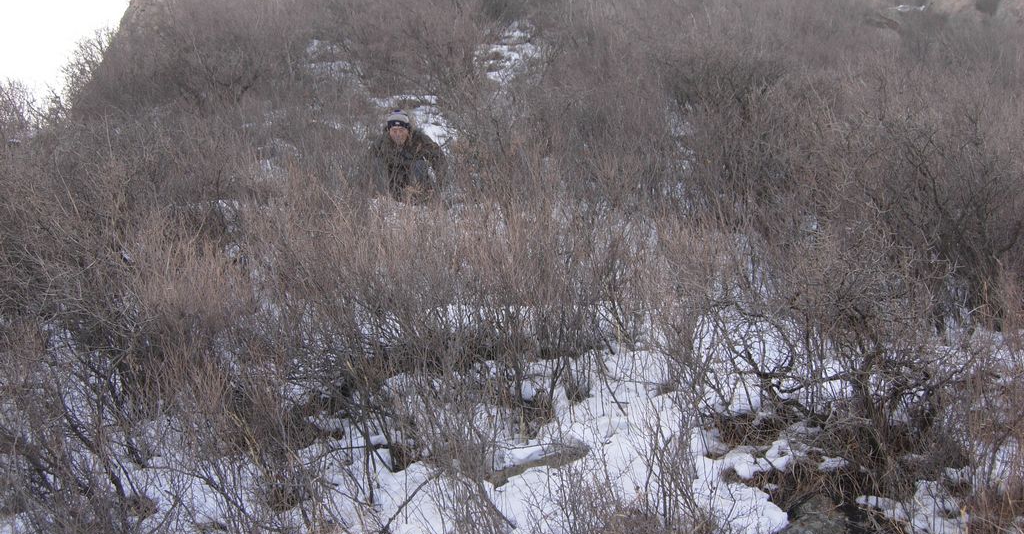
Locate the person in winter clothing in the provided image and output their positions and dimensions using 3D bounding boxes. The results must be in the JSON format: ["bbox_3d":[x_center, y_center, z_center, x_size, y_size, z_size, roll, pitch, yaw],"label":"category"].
[{"bbox_3d":[-0.883,-0.935,10.400,0.650,0.860,0.680,0,-5,-2],"label":"person in winter clothing"}]

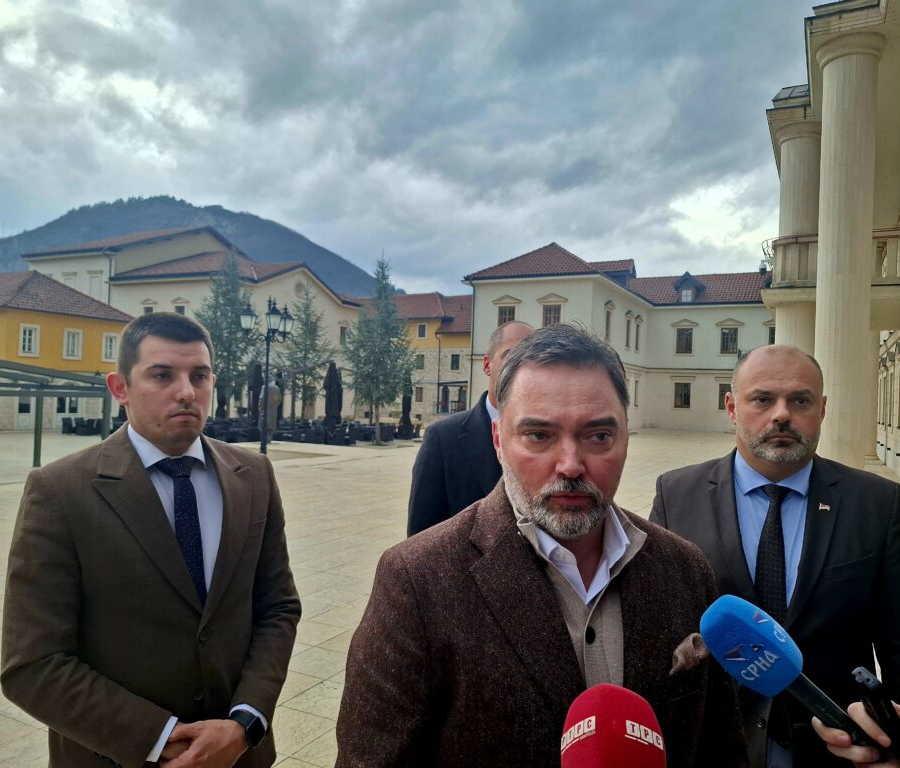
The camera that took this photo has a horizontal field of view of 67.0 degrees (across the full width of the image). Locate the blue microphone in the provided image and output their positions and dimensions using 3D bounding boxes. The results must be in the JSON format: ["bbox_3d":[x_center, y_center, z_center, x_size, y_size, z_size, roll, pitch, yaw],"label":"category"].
[{"bbox_3d":[0.336,0.291,0.660,0.215,0.064,0.064,43,29,2],"label":"blue microphone"}]

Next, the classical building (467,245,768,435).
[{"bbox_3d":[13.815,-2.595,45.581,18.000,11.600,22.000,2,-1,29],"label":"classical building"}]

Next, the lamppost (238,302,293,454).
[{"bbox_3d":[-5.127,-0.219,19.184,1.500,4.472,1.400,3,-1,-27],"label":"lamppost"}]

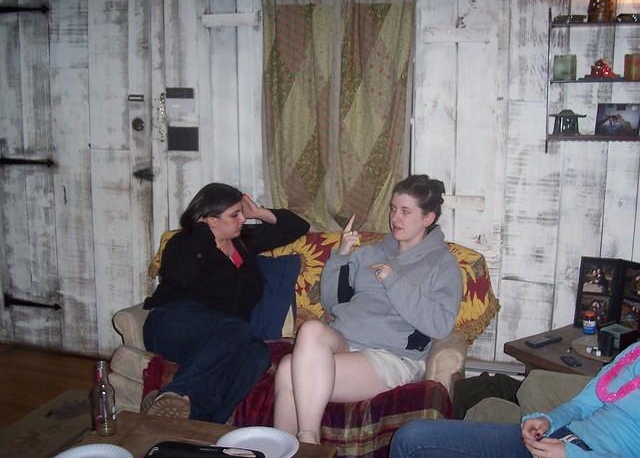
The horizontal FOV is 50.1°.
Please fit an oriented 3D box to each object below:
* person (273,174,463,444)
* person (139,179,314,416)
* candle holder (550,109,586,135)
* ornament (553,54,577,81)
[{"bbox_3d":[0.215,0.373,2.769,0.580,1.140,0.840,7,12,36],"label":"person"},{"bbox_3d":[-0.410,0.361,2.991,0.700,1.080,0.680,-7,12,-36],"label":"person"},{"bbox_3d":[1.213,-0.517,3.340,0.170,0.125,0.160,2,10,11],"label":"candle holder"},{"bbox_3d":[1.191,-0.784,3.330,0.090,0.125,0.088,8,13,41],"label":"ornament"}]

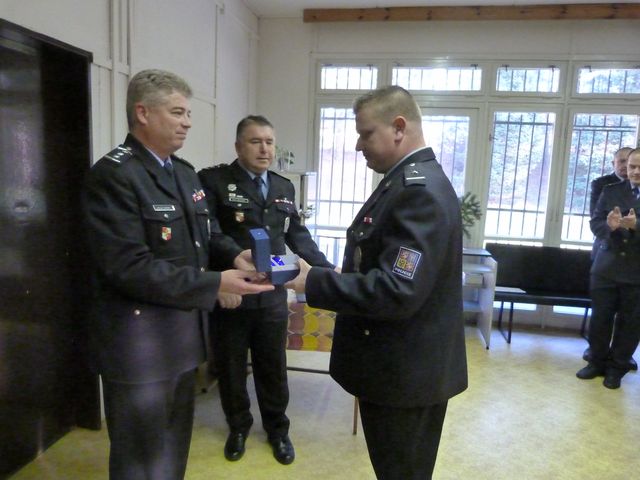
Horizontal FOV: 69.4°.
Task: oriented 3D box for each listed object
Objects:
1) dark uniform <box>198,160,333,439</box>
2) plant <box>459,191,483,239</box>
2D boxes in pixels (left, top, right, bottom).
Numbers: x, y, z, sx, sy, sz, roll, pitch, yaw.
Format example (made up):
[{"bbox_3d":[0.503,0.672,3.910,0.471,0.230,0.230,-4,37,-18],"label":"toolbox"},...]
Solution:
[{"bbox_3d":[-0.300,0.338,2.414,0.660,1.440,0.400,-1,7,-25],"label":"dark uniform"},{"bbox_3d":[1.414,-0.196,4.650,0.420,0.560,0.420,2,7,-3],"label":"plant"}]

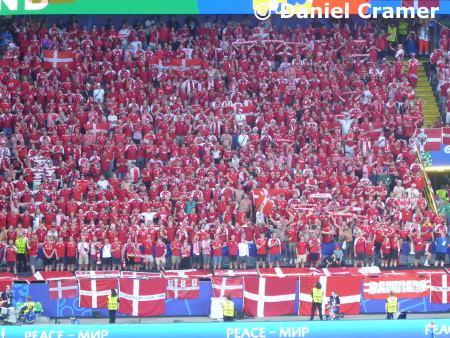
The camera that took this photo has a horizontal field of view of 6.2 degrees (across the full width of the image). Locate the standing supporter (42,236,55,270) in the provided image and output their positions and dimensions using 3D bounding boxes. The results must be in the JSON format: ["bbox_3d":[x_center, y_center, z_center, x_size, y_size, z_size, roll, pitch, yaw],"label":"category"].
[{"bbox_3d":[-7.932,3.932,188.533,0.550,1.800,0.350,0,8,-10],"label":"standing supporter"}]

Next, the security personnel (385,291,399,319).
[{"bbox_3d":[7.459,6.341,187.300,0.620,1.770,0.350,0,8,-11],"label":"security personnel"}]

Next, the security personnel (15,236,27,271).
[{"bbox_3d":[-9.294,3.908,191.000,0.570,1.740,0.380,0,8,-11],"label":"security personnel"}]

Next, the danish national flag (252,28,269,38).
[{"bbox_3d":[1.737,-6.591,204.939,0.840,0.540,0.050,-1,9,-11],"label":"danish national flag"}]

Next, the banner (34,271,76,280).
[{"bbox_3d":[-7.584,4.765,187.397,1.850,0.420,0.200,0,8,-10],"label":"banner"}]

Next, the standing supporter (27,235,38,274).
[{"bbox_3d":[-8.628,3.871,188.204,0.400,1.800,0.500,0,8,-10],"label":"standing supporter"}]

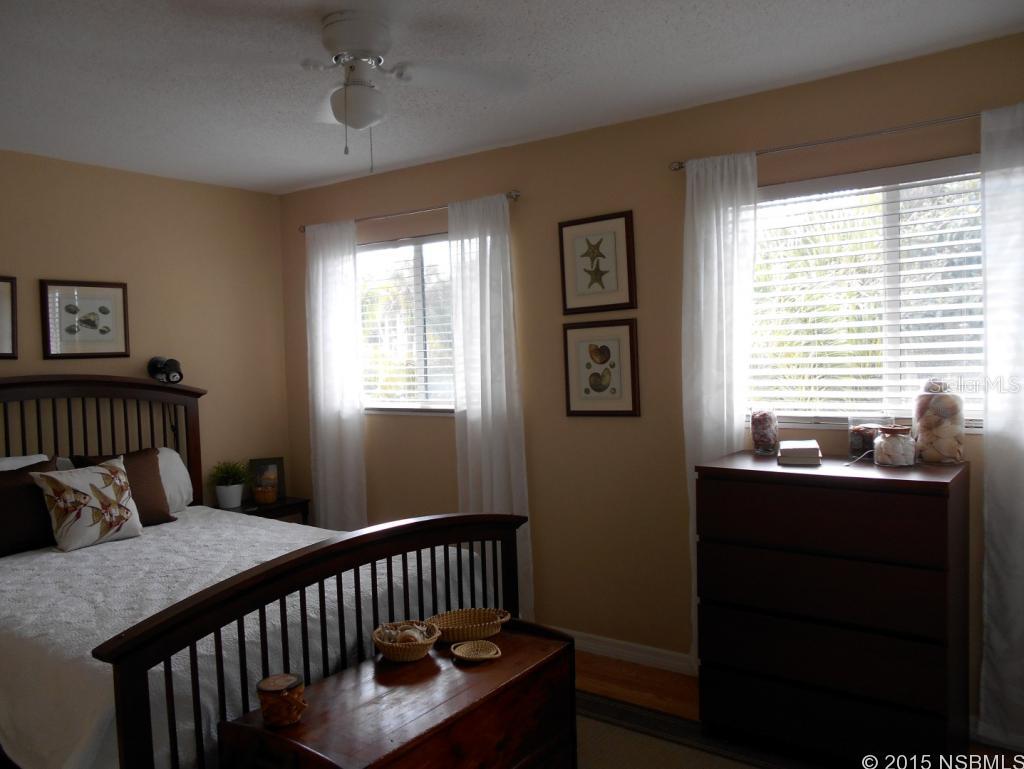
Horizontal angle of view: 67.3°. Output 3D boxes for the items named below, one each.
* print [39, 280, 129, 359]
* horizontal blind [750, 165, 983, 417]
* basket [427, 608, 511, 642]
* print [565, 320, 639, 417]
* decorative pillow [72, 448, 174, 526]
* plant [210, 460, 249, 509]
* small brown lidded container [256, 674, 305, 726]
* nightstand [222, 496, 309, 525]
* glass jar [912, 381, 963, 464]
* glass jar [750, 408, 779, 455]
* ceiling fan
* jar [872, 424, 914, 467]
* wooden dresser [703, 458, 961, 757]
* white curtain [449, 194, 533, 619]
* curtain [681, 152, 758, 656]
[{"bbox_3d":[-2.106,-0.316,3.812,0.025,0.374,0.414,0,4,36],"label":"print"},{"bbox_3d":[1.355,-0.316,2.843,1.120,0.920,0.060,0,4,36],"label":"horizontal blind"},{"bbox_3d":[-0.147,0.804,2.589,0.295,0.057,0.190,-2,3,-12],"label":"basket"},{"bbox_3d":[0.402,-0.071,3.533,0.382,0.438,0.025,0,3,35],"label":"print"},{"bbox_3d":[-1.864,0.529,3.737,0.140,0.400,0.450,-21,-9,35],"label":"decorative pillow"},{"bbox_3d":[-1.583,0.559,4.302,0.225,0.265,0.225,0,4,36],"label":"plant"},{"bbox_3d":[-0.592,0.810,1.981,0.116,0.088,0.116,-2,3,0],"label":"small brown lidded container"},{"bbox_3d":[-1.444,0.984,4.370,0.410,0.615,0.450,0,3,35],"label":"nightstand"},{"bbox_3d":[1.474,0.128,2.657,0.156,0.290,0.156,0,4,36],"label":"glass jar"},{"bbox_3d":[0.995,0.187,3.046,0.100,0.182,0.100,0,3,35],"label":"glass jar"},{"bbox_3d":[-0.467,-0.930,2.327,1.050,0.320,1.050,0,3,35],"label":"ceiling fan"},{"bbox_3d":[1.347,0.218,2.721,0.132,0.127,0.132,0,3,35],"label":"jar"},{"bbox_3d":[1.152,0.786,2.765,0.800,1.000,0.480,0,3,37],"label":"wooden dresser"},{"bbox_3d":[-0.097,0.158,3.841,0.460,2.170,0.090,0,3,35],"label":"white curtain"},{"bbox_3d":[0.861,0.160,3.169,0.330,2.170,0.090,0,3,35],"label":"curtain"}]

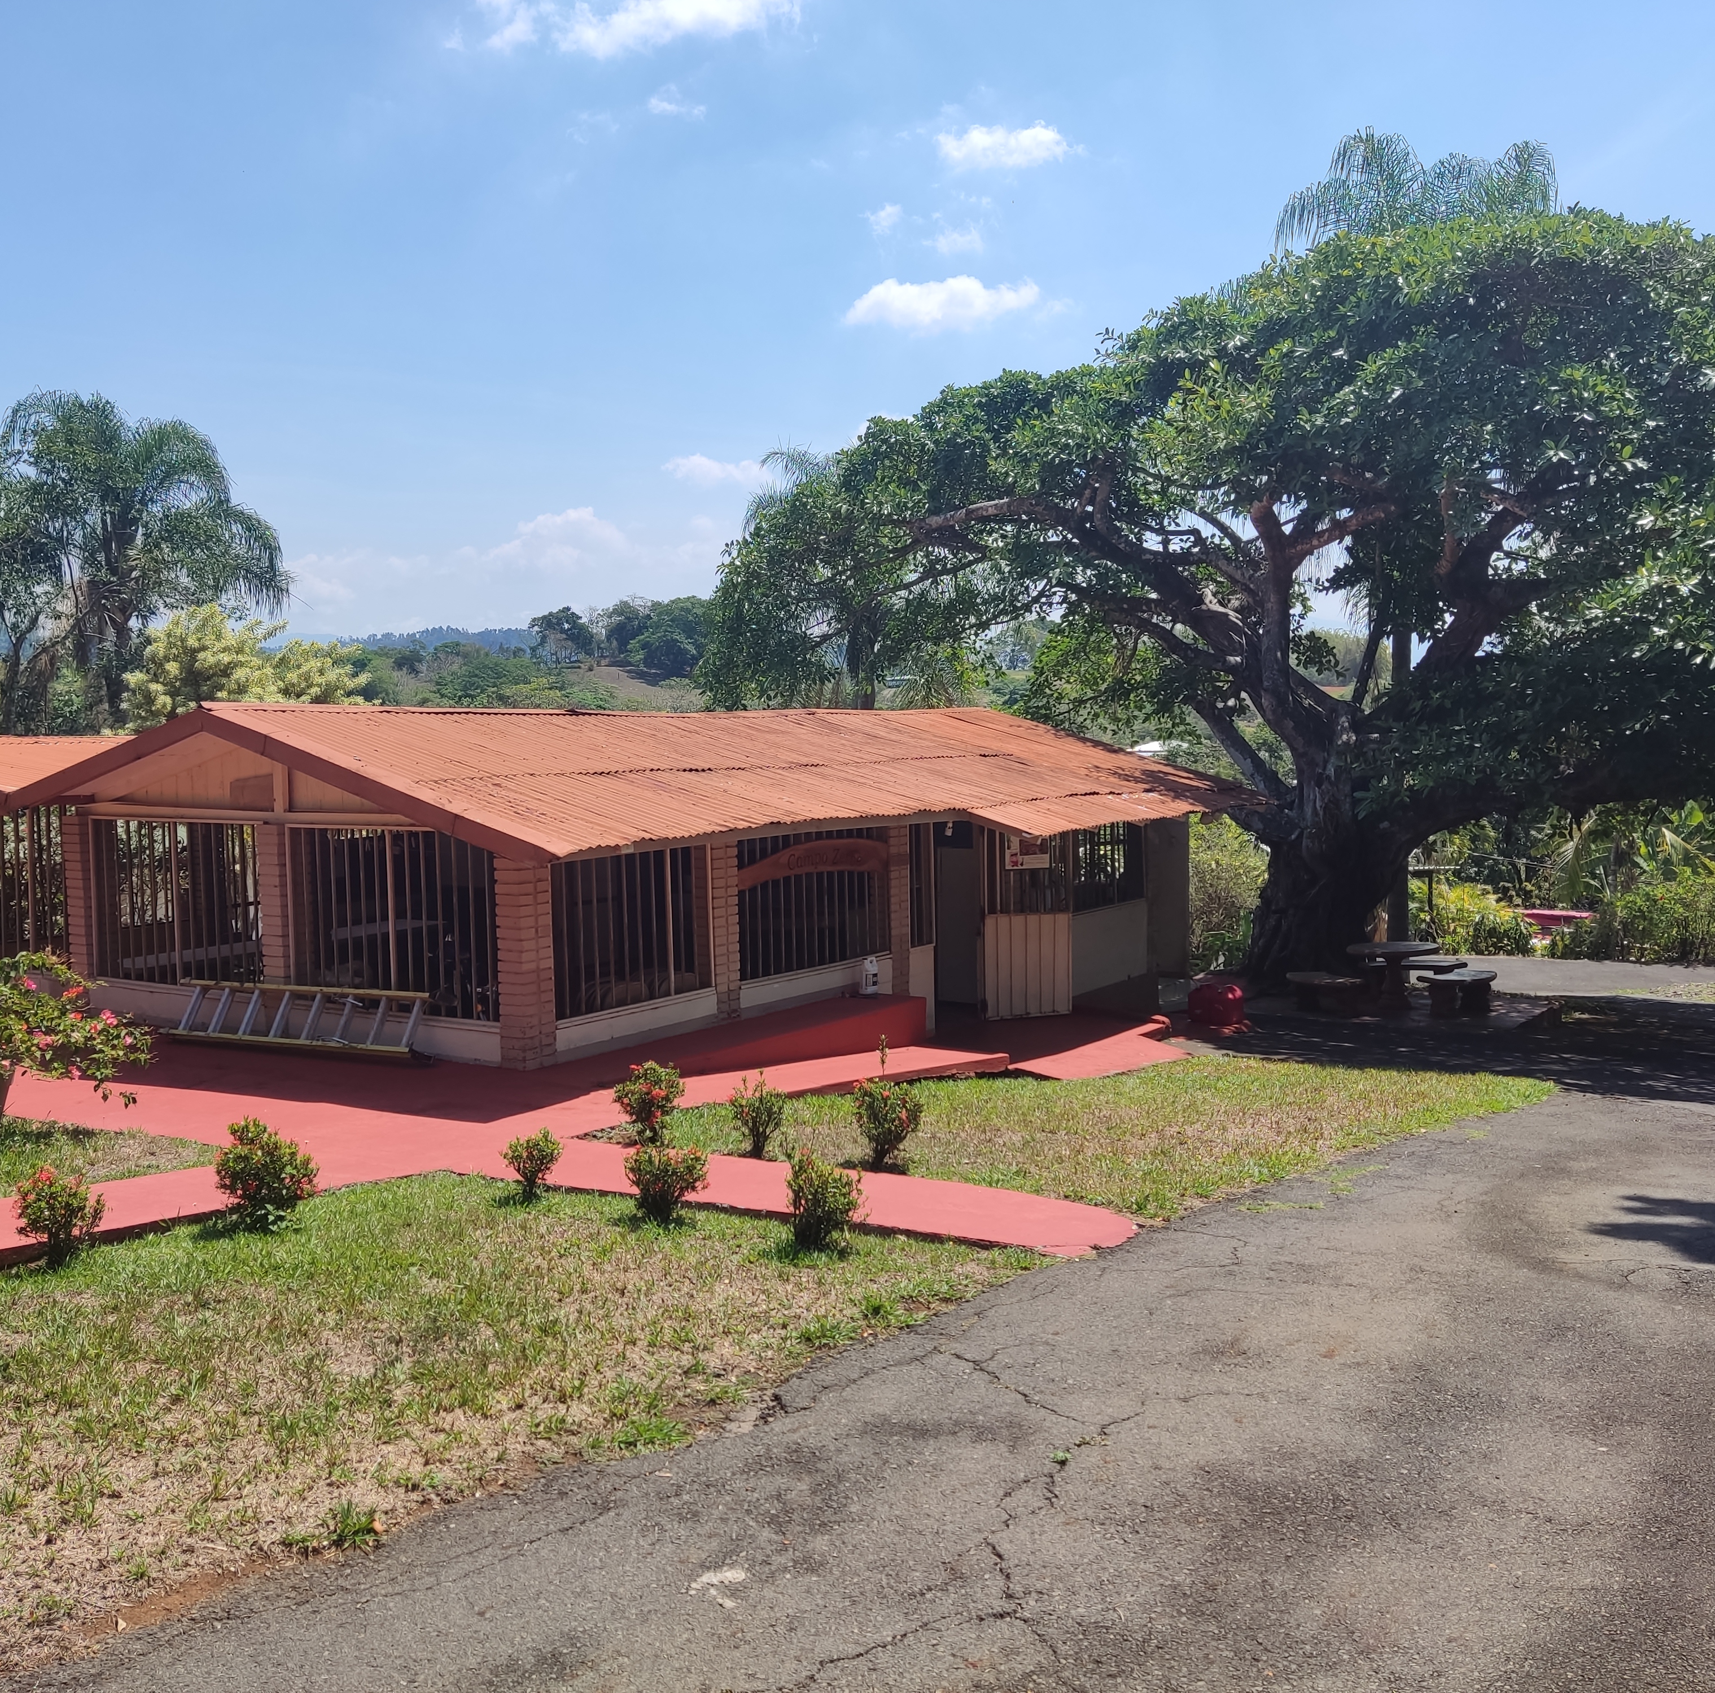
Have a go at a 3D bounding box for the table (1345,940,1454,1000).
[{"bbox_3d":[6.423,1.550,19.500,1.120,0.740,1.120,1,5,18],"label":"table"}]

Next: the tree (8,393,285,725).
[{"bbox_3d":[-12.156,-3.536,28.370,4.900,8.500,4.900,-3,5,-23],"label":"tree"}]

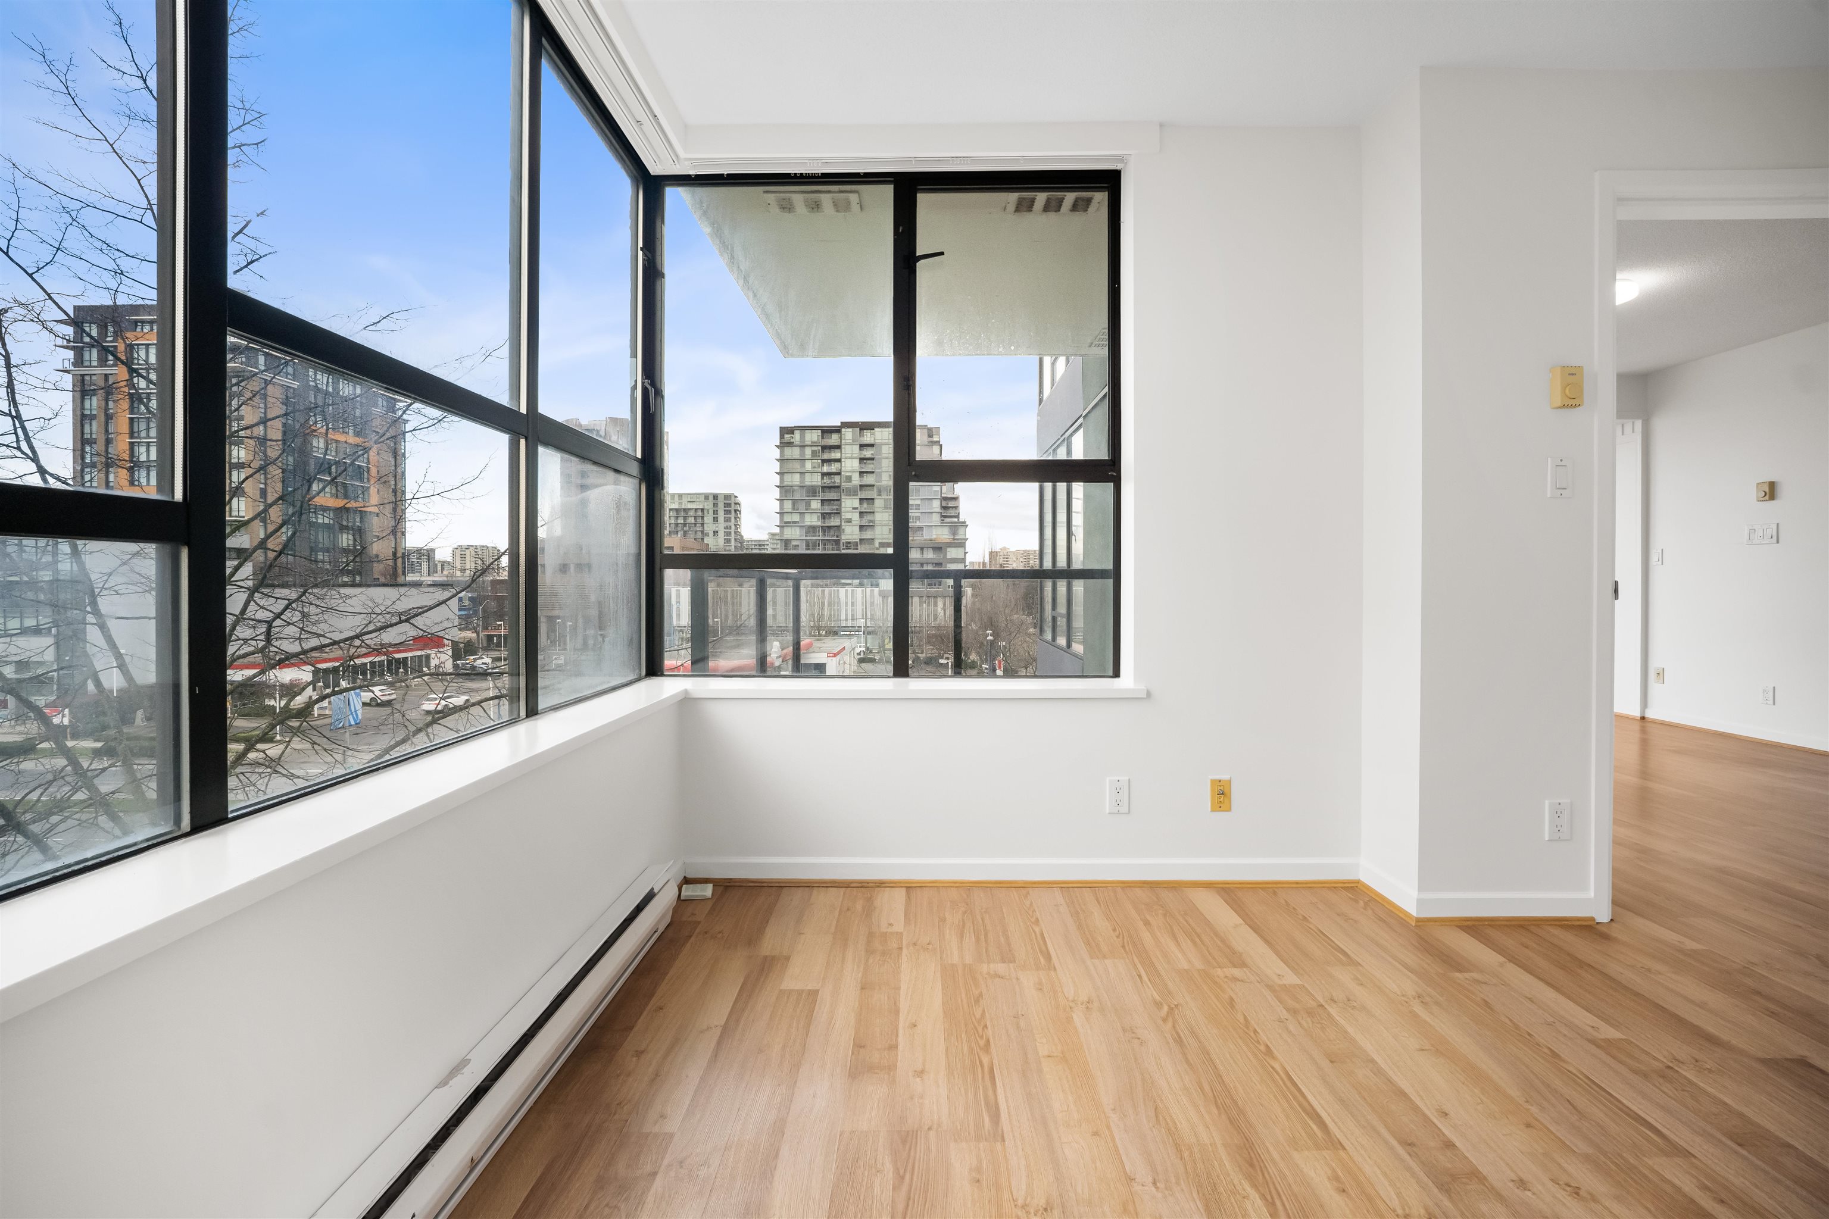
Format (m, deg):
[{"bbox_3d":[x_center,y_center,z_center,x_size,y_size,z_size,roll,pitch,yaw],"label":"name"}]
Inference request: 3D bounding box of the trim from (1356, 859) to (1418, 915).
[{"bbox_3d":[1.428,0.833,1.986,0.015,0.078,0.238,0,0,0],"label":"trim"}]

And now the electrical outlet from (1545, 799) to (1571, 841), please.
[{"bbox_3d":[1.831,0.601,1.876,0.071,0.116,0.008,0,0,0],"label":"electrical outlet"}]

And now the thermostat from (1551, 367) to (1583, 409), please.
[{"bbox_3d":[1.846,-0.628,1.864,0.066,0.115,0.032,0,0,0],"label":"thermostat"}]

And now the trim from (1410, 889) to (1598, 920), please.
[{"bbox_3d":[1.671,0.835,1.872,0.507,0.079,0.015,0,0,0],"label":"trim"}]

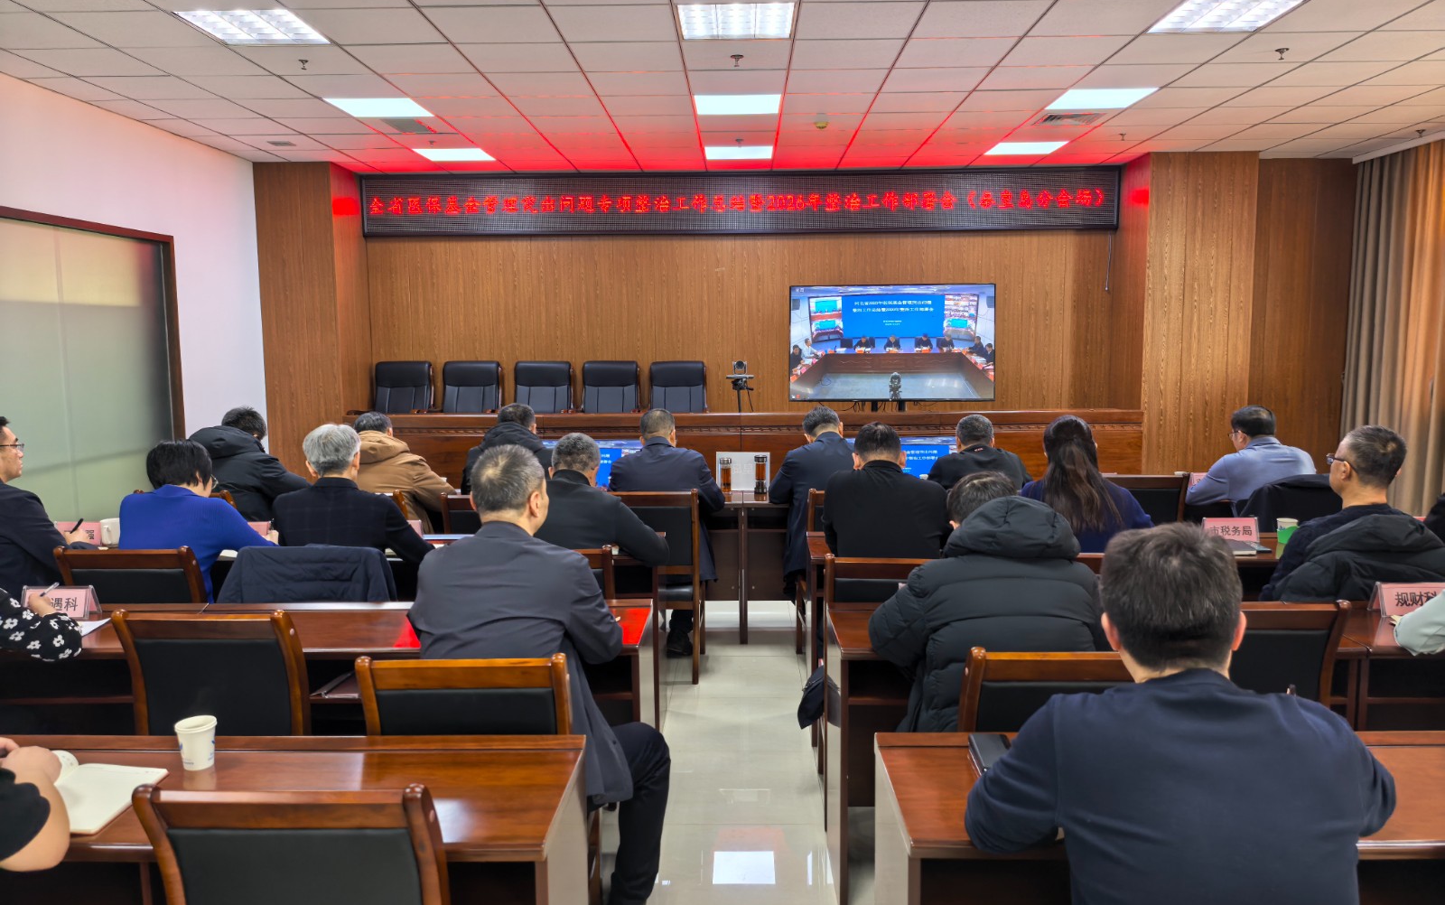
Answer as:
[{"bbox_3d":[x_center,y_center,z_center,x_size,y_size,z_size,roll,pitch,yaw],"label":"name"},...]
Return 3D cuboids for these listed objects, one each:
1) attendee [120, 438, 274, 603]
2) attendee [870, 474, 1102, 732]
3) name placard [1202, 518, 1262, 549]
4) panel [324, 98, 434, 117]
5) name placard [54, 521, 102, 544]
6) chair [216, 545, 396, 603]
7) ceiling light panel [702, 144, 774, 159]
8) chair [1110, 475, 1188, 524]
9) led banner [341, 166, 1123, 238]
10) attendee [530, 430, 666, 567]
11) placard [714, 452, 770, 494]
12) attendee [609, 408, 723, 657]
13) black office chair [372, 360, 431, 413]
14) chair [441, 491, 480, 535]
[{"bbox_3d":[-1.898,0.566,3.788,0.520,1.240,0.680,1,7,9],"label":"attendee"},{"bbox_3d":[0.680,0.677,2.679,0.570,1.280,0.840,0,6,1],"label":"attendee"},{"bbox_3d":[2.134,0.321,4.217,0.215,0.105,0.090,0,7,1],"label":"name placard"},{"bbox_3d":[-2.355,-2.391,6.915,0.600,0.050,0.580,0,6,1],"label":"panel"},{"bbox_3d":[-2.739,0.339,4.263,0.195,0.092,0.085,0,7,1],"label":"name placard"},{"bbox_3d":[-1.366,0.745,3.597,0.500,0.920,0.570,0,7,1],"label":"chair"},{"bbox_3d":[0.143,-2.529,8.470,0.590,0.040,0.590,0,6,1],"label":"ceiling light panel"},{"bbox_3d":[2.130,0.547,5.376,0.470,0.930,0.550,0,7,1],"label":"chair"},{"bbox_3d":[0.145,-2.323,9.328,6.999,0.570,0.120,0,6,1],"label":"led banner"},{"bbox_3d":[-0.511,0.557,3.817,0.630,1.280,0.840,0,6,1],"label":"attendee"},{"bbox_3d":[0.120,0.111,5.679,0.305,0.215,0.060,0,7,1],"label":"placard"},{"bbox_3d":[-0.286,0.417,5.055,0.580,1.280,0.820,0,6,1],"label":"attendee"},{"bbox_3d":[-2.934,-0.260,9.020,0.620,1.100,0.660,0,7,1],"label":"black office chair"},{"bbox_3d":[-1.052,0.614,4.907,0.460,0.910,0.540,0,6,1],"label":"chair"}]

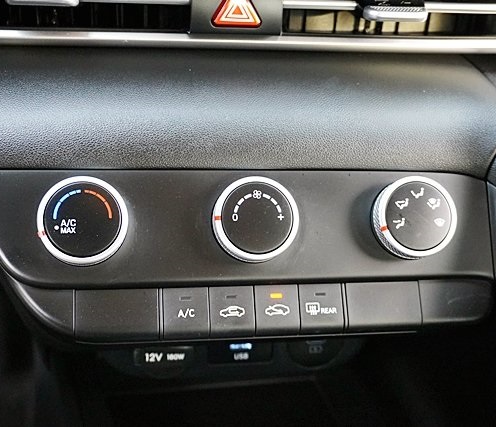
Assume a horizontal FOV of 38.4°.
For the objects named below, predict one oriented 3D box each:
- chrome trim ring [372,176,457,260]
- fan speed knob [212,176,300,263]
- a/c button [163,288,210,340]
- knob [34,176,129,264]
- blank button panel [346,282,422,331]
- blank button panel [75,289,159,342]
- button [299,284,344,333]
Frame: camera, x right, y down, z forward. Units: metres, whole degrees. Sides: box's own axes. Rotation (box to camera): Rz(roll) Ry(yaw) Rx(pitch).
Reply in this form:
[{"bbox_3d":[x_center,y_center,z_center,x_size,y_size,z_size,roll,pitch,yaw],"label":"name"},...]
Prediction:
[{"bbox_3d":[0.091,0.003,0.391,0.044,0.044,0.015,0,-10,-9],"label":"chrome trim ring"},{"bbox_3d":[0.004,0.004,0.377,0.044,0.044,0.015,0,-10,-9],"label":"fan speed knob"},{"bbox_3d":[-0.032,0.051,0.362,0.023,0.025,0.010,0,-10,-9],"label":"a/c button"},{"bbox_3d":[-0.084,0.005,0.362,0.044,0.044,0.015,0,-10,-9],"label":"knob"},{"bbox_3d":[0.071,0.050,0.379,0.041,0.025,0.010,0,-10,-9],"label":"blank button panel"},{"bbox_3d":[-0.065,0.051,0.356,0.041,0.025,0.010,0,-10,-9],"label":"blank button panel"},{"bbox_3d":[0.037,0.050,0.373,0.023,0.025,0.010,0,-10,-9],"label":"button"}]

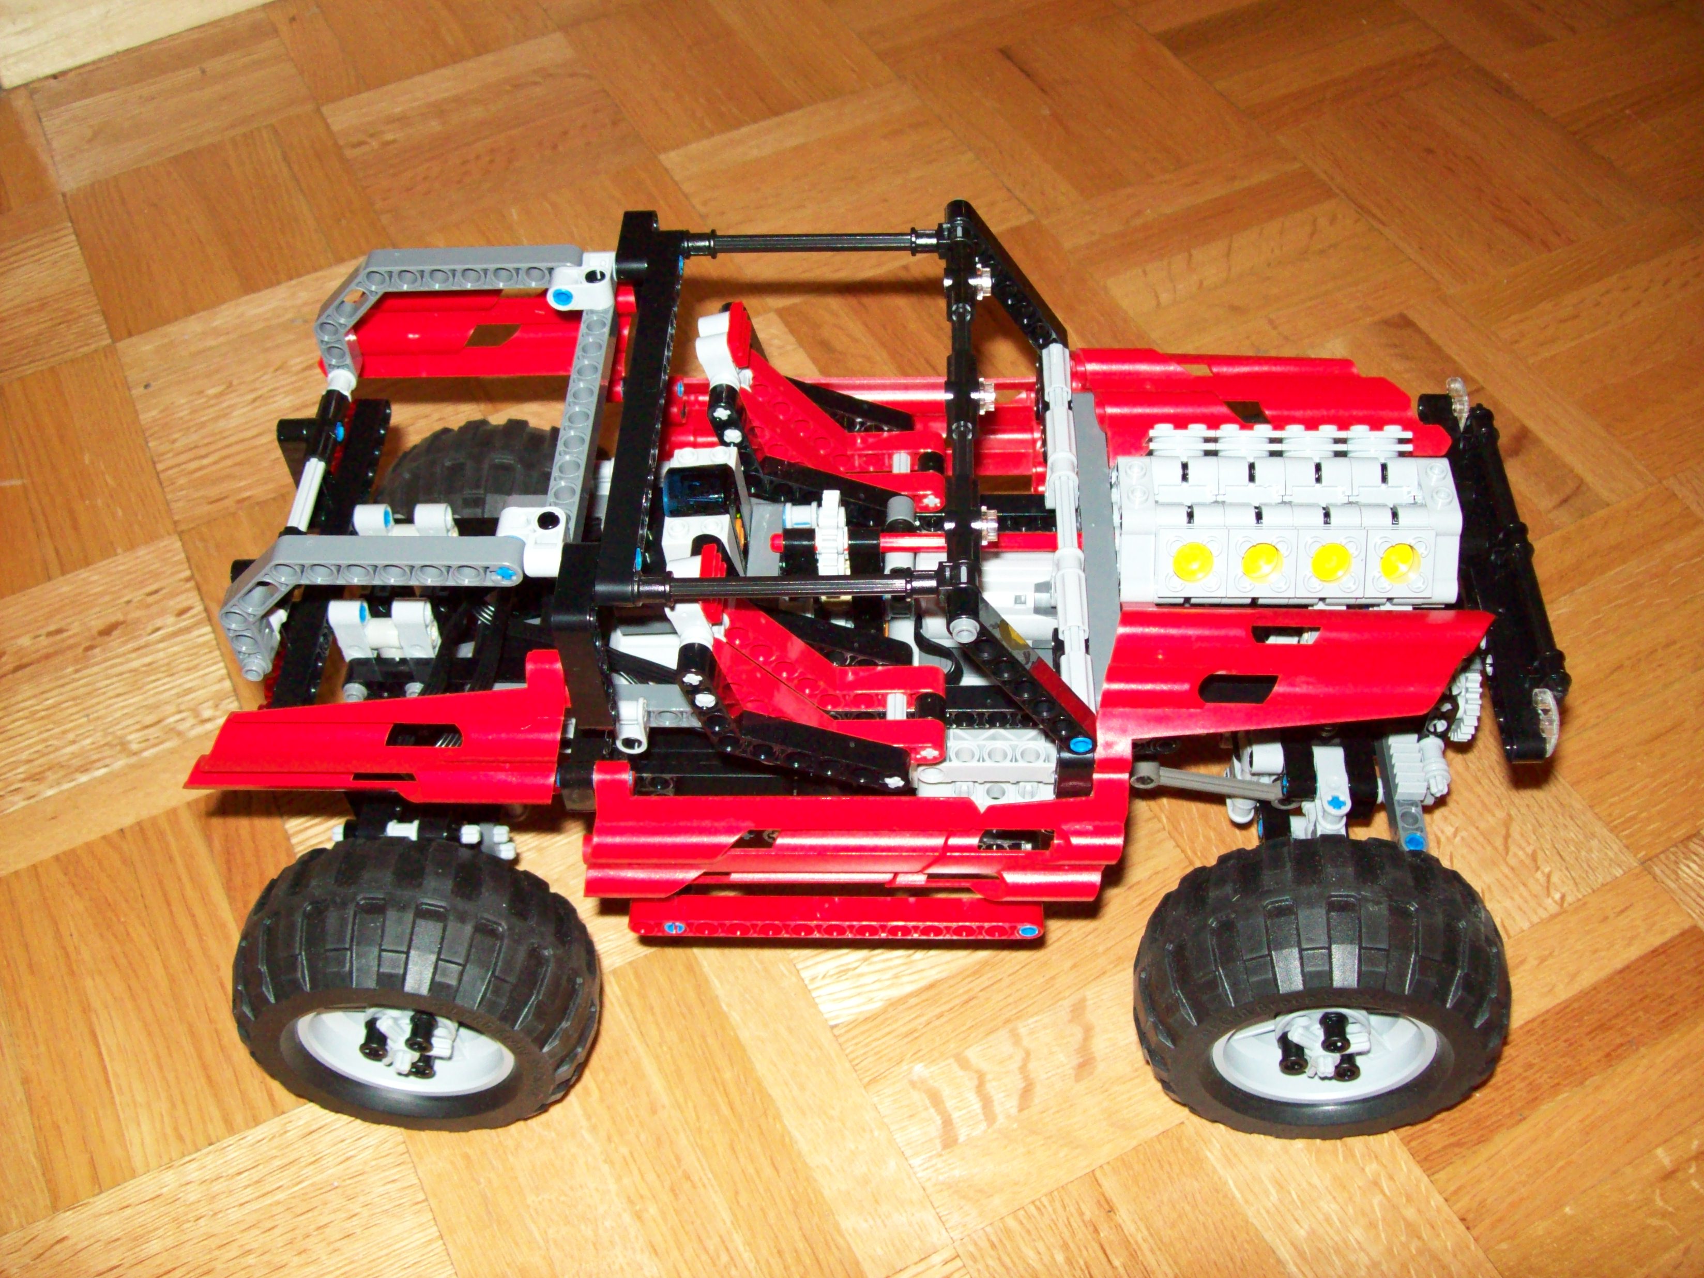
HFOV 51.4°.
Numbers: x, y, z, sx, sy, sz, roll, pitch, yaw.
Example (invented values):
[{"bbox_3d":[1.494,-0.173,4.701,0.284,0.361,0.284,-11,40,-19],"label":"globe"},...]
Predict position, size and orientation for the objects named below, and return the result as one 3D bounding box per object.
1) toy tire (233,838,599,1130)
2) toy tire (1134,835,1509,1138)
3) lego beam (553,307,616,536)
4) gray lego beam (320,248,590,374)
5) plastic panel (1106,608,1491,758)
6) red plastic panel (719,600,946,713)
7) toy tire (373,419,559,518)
[{"bbox_3d":[-0.113,0.093,0.468,0.096,0.096,0.045,2,51,5],"label":"toy tire"},{"bbox_3d":[0.121,0.093,0.459,0.096,0.096,0.045,1,51,4],"label":"toy tire"},{"bbox_3d":[-0.063,-0.050,0.414,0.008,0.008,0.087,0,51,3],"label":"lego beam"},{"bbox_3d":[-0.101,-0.082,0.453,0.071,0.040,0.008,0,51,3],"label":"gray lego beam"},{"bbox_3d":[0.101,0.010,0.402,0.094,0.013,0.041,0,52,3],"label":"plastic panel"},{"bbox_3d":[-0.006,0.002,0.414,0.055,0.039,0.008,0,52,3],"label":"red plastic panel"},{"bbox_3d":[-0.106,-0.027,0.564,0.095,0.095,0.044,0,52,3],"label":"toy tire"}]

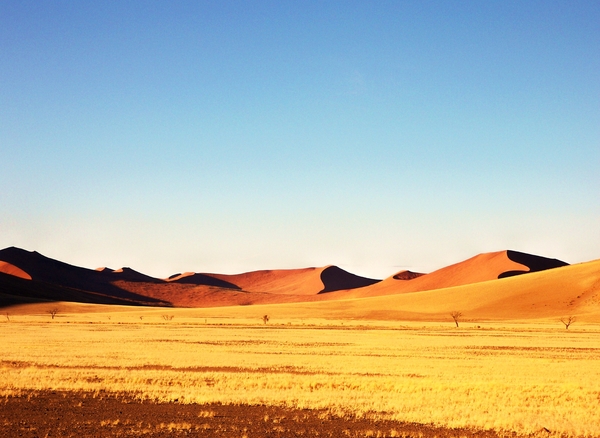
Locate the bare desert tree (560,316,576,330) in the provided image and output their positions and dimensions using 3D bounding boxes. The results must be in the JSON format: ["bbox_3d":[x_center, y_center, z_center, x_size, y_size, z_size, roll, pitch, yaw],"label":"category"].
[{"bbox_3d":[73.324,28.559,450.000,4.200,3.700,3.900,0,-3,0],"label":"bare desert tree"}]

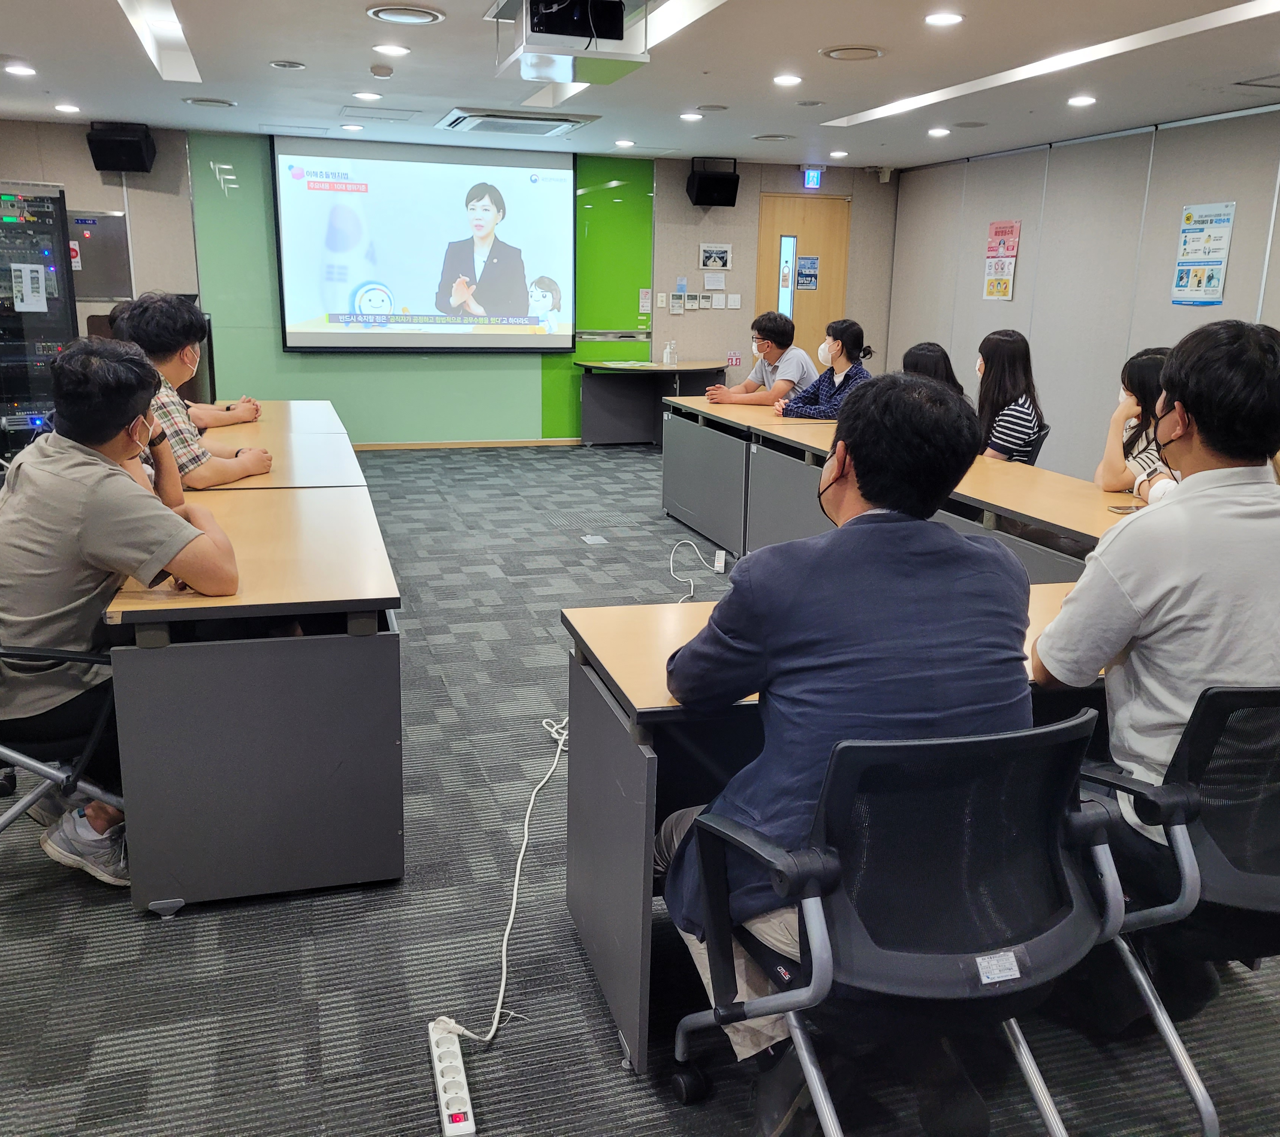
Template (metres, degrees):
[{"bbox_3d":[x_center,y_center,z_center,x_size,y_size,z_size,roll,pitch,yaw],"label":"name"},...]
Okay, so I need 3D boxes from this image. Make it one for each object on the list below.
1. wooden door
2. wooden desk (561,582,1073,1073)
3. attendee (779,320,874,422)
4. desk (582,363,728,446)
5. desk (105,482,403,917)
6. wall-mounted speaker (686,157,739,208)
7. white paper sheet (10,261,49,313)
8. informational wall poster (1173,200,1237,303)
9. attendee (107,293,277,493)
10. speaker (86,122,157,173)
[{"bbox_3d":[1.481,-2.272,10.572,0.900,2.270,0.080,-3,14,-17],"label":"wooden door"},{"bbox_3d":[0.583,0.491,2.491,1.410,0.735,0.610,-3,15,-16],"label":"wooden desk"},{"bbox_3d":[1.145,-0.777,6.487,0.720,1.260,0.520,-3,15,-16],"label":"attendee"},{"bbox_3d":[0.161,-1.343,9.693,1.330,0.735,0.660,-3,15,-16],"label":"desk"},{"bbox_3d":[-1.046,0.255,3.241,0.600,0.730,1.480,-3,14,-16],"label":"desk"},{"bbox_3d":[0.600,-3.229,9.533,0.380,0.400,0.280,-3,15,-16],"label":"wall-mounted speaker"},{"bbox_3d":[-4.227,-1.940,7.889,0.207,0.305,0.012,-9,17,-35],"label":"white paper sheet"},{"bbox_3d":[3.437,-1.915,6.959,0.010,0.595,0.420,-3,14,-17],"label":"informational wall poster"},{"bbox_3d":[-1.696,-0.281,4.050,0.800,1.350,0.560,-5,16,-23],"label":"attendee"},{"bbox_3d":[-3.760,-3.054,8.281,0.380,0.300,0.280,-1,39,-11],"label":"speaker"}]

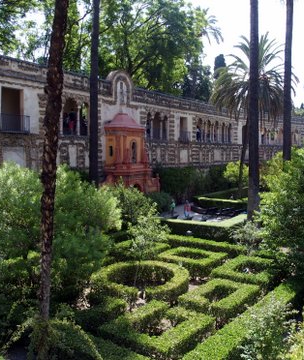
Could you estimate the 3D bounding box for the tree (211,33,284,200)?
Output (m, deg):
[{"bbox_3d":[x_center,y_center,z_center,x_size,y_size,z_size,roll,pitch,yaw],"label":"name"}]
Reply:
[{"bbox_3d":[11.552,-6.835,44.633,9.600,19.540,9.400,0,4,0],"label":"tree"}]

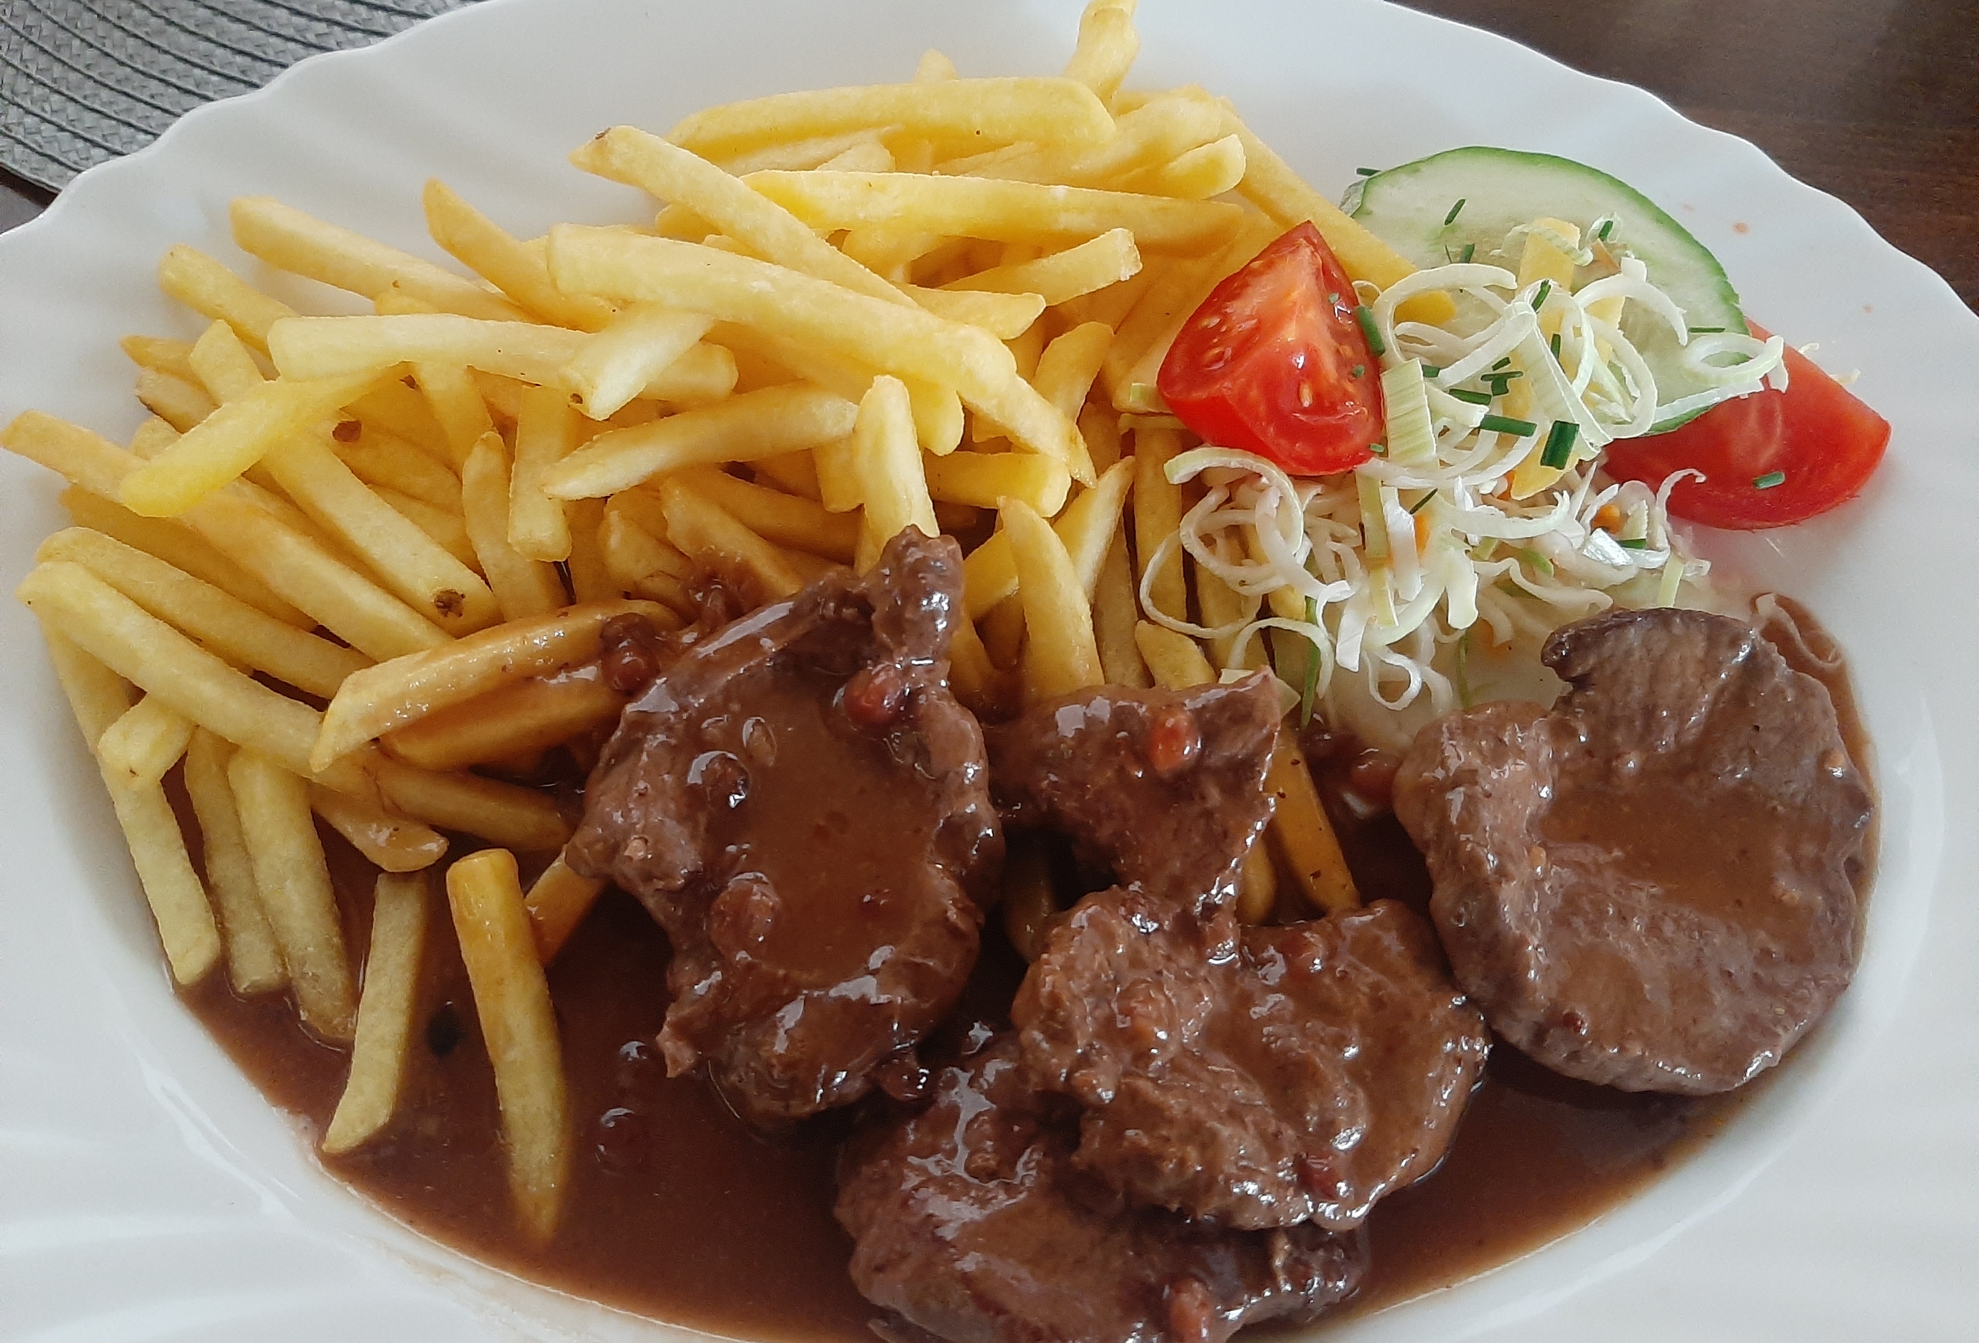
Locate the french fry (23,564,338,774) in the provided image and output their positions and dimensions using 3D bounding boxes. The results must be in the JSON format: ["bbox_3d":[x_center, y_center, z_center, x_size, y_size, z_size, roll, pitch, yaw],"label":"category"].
[{"bbox_3d":[-0.101,0.001,0.189,0.049,0.008,0.009,30,68,3],"label":"french fry"}]

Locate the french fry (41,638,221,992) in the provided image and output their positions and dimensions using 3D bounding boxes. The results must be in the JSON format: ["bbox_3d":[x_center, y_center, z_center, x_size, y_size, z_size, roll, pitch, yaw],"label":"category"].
[{"bbox_3d":[-0.112,0.015,0.193,0.007,0.007,0.050,-25,82,-12],"label":"french fry"}]

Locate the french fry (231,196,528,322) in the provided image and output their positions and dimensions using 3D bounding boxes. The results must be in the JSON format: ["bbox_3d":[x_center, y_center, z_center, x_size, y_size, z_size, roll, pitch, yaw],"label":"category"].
[{"bbox_3d":[-0.088,-0.059,0.219,0.053,0.007,0.008,21,67,11],"label":"french fry"}]

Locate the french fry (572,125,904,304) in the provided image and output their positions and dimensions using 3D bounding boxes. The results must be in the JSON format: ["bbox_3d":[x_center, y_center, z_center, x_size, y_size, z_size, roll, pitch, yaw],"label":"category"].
[{"bbox_3d":[-0.038,-0.069,0.232,0.073,0.007,0.007,32,54,23],"label":"french fry"}]

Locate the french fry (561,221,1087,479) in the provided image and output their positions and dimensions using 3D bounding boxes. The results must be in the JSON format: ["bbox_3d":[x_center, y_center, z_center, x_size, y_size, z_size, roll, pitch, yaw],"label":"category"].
[{"bbox_3d":[-0.026,-0.045,0.209,0.084,0.009,0.011,21,51,14],"label":"french fry"}]

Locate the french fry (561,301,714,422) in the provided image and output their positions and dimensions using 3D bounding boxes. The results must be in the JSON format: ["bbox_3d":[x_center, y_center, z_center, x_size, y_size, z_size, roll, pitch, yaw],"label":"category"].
[{"bbox_3d":[-0.047,-0.049,0.216,0.008,0.007,0.036,20,42,15],"label":"french fry"}]

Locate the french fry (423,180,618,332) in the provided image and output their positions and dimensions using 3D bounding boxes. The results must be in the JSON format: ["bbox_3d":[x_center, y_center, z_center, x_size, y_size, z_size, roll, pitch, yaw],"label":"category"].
[{"bbox_3d":[-0.073,-0.065,0.232,0.042,0.007,0.007,33,55,18],"label":"french fry"}]

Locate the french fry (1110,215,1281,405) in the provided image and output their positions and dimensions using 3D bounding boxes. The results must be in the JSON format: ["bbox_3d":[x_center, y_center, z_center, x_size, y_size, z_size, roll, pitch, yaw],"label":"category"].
[{"bbox_3d":[0.032,-0.054,0.221,0.008,0.008,0.035,34,77,11],"label":"french fry"}]

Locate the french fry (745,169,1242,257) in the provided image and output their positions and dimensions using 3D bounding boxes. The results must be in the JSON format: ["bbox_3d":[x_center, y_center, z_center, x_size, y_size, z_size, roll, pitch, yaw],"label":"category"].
[{"bbox_3d":[0.000,-0.065,0.210,0.072,0.007,0.007,2,68,-5],"label":"french fry"}]

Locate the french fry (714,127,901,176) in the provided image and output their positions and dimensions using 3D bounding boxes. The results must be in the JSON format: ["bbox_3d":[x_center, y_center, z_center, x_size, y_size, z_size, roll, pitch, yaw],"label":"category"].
[{"bbox_3d":[-0.027,-0.079,0.227,0.035,0.007,0.007,-13,67,-6],"label":"french fry"}]

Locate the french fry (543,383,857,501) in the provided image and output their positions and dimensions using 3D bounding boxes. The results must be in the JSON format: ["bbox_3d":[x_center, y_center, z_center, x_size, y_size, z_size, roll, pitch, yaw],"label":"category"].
[{"bbox_3d":[-0.037,-0.030,0.193,0.040,0.007,0.008,-14,67,-5],"label":"french fry"}]

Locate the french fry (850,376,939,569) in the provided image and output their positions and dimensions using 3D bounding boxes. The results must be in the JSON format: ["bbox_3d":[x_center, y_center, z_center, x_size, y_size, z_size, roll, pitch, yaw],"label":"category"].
[{"bbox_3d":[-0.012,-0.022,0.200,0.007,0.007,0.037,-5,71,-7],"label":"french fry"}]

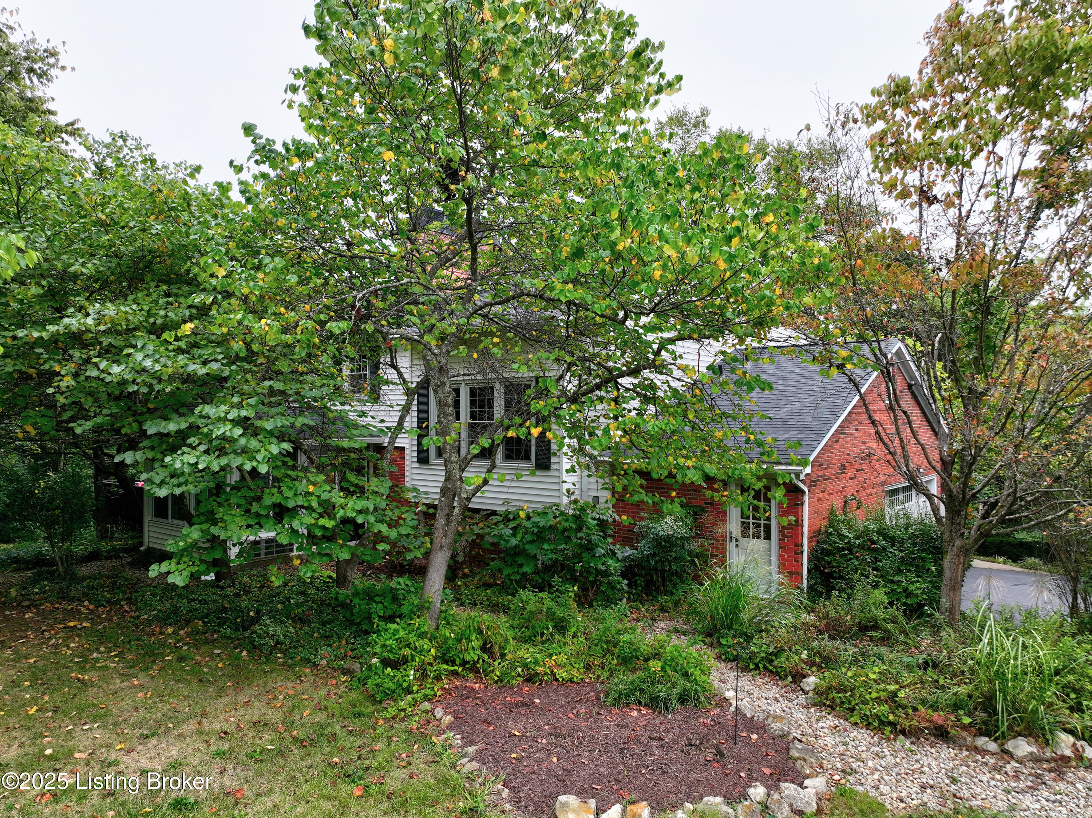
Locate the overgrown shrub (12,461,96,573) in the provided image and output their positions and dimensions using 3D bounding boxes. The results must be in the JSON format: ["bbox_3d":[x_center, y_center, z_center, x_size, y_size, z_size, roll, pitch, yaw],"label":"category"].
[{"bbox_3d":[-10.273,2.299,15.819,1.600,2.320,1.500,0,-1,-33],"label":"overgrown shrub"}]

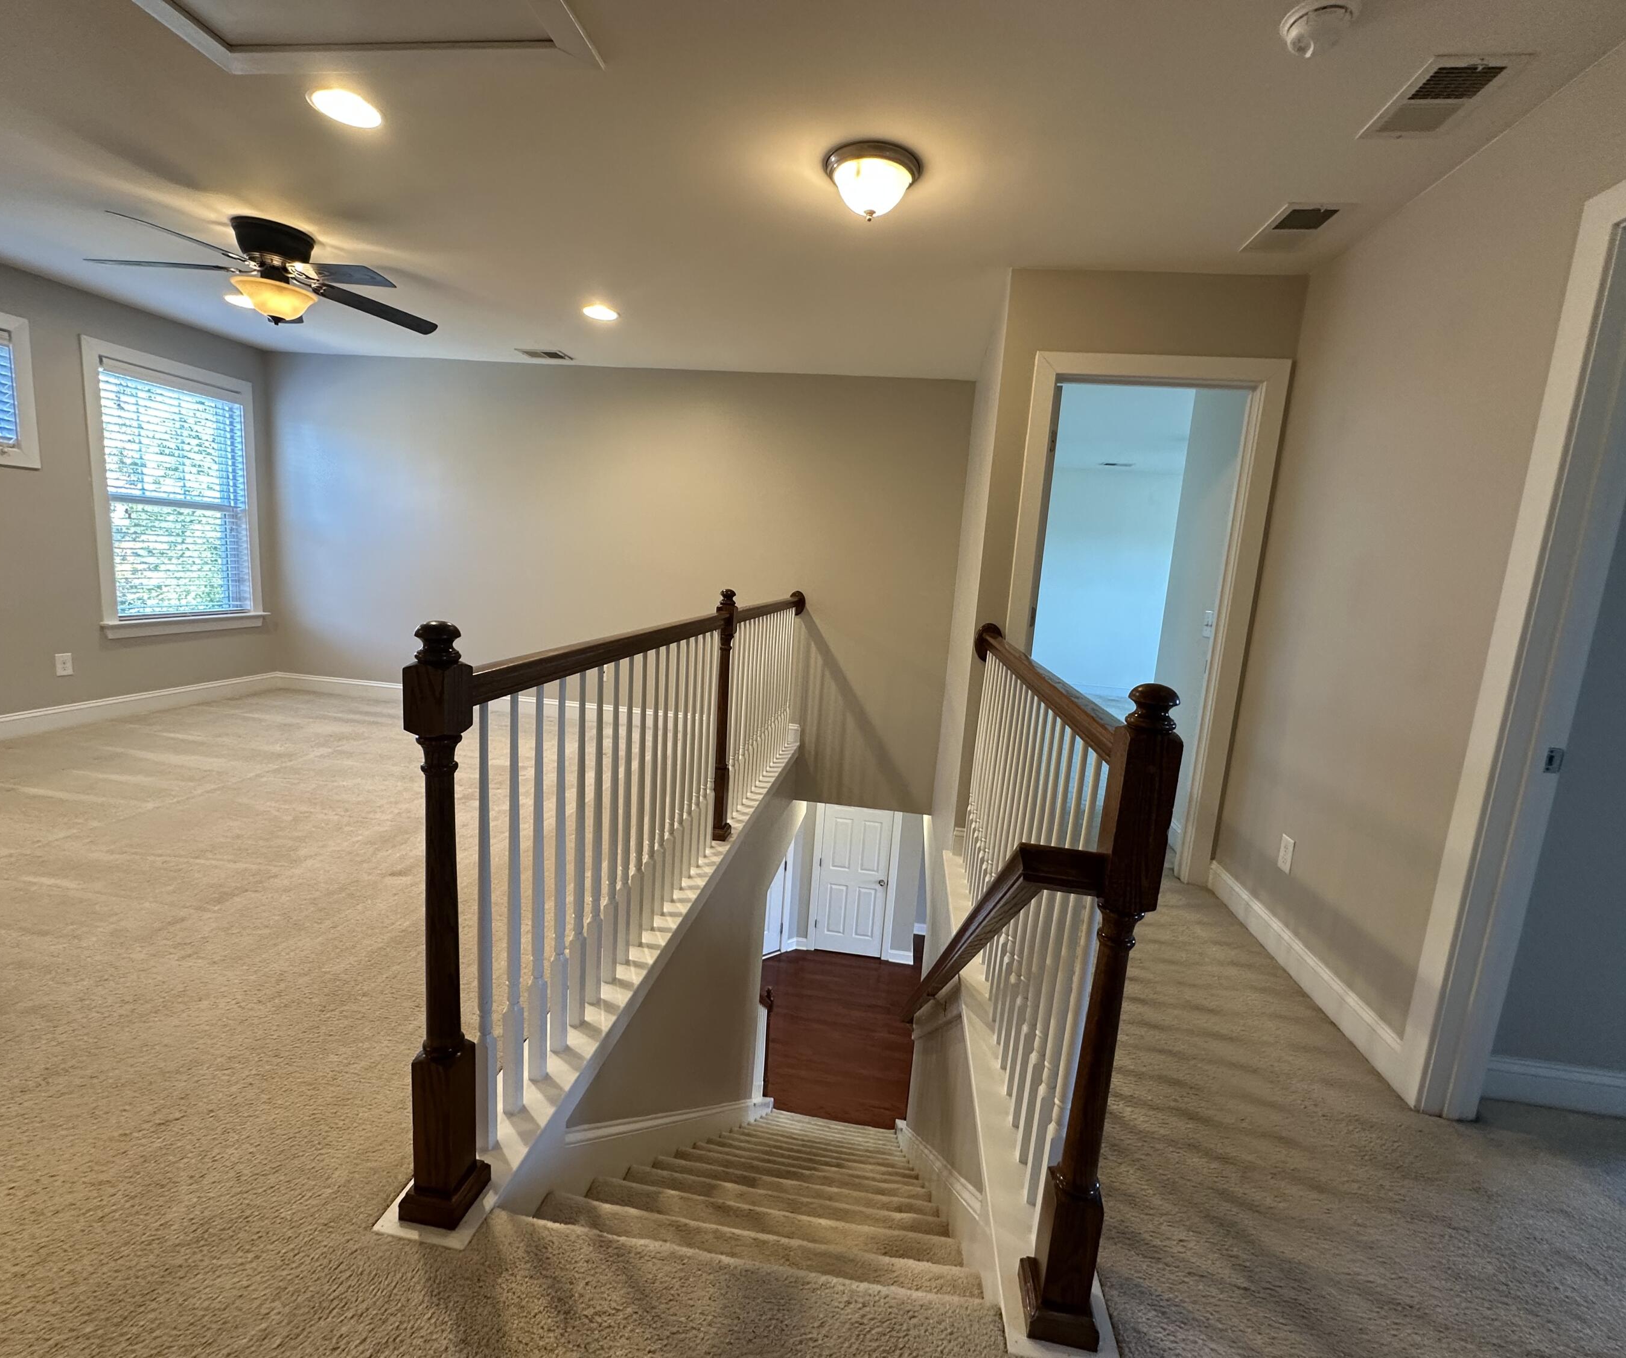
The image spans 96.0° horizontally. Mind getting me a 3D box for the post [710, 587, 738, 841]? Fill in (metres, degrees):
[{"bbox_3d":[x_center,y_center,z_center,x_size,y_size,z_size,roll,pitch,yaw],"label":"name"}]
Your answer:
[{"bbox_3d":[-0.381,0.159,3.143,0.100,1.082,0.100,5,9,7],"label":"post"}]

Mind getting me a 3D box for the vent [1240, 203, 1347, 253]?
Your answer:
[{"bbox_3d":[1.595,-1.489,2.437,0.195,0.022,0.348,5,9,7],"label":"vent"}]

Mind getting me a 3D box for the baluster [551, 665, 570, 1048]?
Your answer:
[{"bbox_3d":[-0.584,0.440,1.711,0.032,0.931,0.032,5,9,7],"label":"baluster"}]

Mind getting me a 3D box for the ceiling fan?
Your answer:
[{"bbox_3d":[-2.288,-1.686,3.064,1.299,0.368,1.257,5,9,7],"label":"ceiling fan"}]

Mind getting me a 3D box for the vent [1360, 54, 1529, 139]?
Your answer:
[{"bbox_3d":[1.504,-1.393,1.772,0.195,0.022,0.327,5,9,7],"label":"vent"}]

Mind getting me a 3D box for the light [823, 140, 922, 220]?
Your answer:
[{"bbox_3d":[0.179,-1.496,2.262,0.307,0.146,0.307,5,9,7],"label":"light"}]

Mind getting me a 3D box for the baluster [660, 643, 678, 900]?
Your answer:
[{"bbox_3d":[-0.476,0.326,2.500,0.032,0.931,0.032,5,9,7],"label":"baluster"}]

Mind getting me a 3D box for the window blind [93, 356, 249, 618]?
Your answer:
[{"bbox_3d":[-4.097,-1.170,4.766,0.051,1.476,0.933,5,9,7],"label":"window blind"}]

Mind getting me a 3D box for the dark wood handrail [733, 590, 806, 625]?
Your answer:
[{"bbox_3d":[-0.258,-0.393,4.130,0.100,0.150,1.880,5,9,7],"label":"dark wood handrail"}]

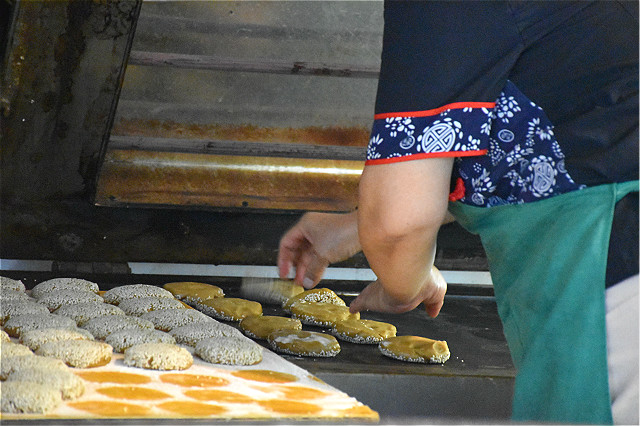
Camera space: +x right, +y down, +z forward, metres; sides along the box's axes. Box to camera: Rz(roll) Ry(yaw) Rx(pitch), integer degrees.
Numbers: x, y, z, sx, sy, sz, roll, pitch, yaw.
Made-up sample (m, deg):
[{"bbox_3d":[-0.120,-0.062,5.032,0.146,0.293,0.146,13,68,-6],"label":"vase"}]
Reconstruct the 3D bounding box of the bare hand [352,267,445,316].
[{"bbox_3d":[0.097,0.098,4.668,0.105,0.065,0.120,2,9,-27],"label":"bare hand"}]

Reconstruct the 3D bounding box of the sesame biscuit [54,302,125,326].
[{"bbox_3d":[-0.270,0.121,4.388,0.084,0.022,0.084,2,8,-23],"label":"sesame biscuit"}]

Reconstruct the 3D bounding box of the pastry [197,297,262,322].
[{"bbox_3d":[-0.112,0.119,4.593,0.083,0.018,0.083,2,8,-23],"label":"pastry"}]

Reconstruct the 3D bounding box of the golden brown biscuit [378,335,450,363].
[{"bbox_3d":[0.115,0.165,4.530,0.086,0.019,0.086,4,8,0],"label":"golden brown biscuit"}]

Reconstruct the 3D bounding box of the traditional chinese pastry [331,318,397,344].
[{"bbox_3d":[0.055,0.147,4.627,0.083,0.019,0.083,4,8,0],"label":"traditional chinese pastry"}]

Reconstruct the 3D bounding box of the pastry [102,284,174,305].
[{"bbox_3d":[-0.229,0.107,4.698,0.088,0.021,0.088,4,8,0],"label":"pastry"}]

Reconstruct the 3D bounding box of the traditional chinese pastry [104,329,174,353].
[{"bbox_3d":[-0.211,0.151,4.388,0.085,0.021,0.085,4,8,0],"label":"traditional chinese pastry"}]

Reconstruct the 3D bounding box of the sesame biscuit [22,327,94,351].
[{"bbox_3d":[-0.295,0.144,4.203,0.084,0.022,0.084,2,8,-23],"label":"sesame biscuit"}]

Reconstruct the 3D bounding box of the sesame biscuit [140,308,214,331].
[{"bbox_3d":[-0.173,0.132,4.542,0.088,0.021,0.088,4,8,0],"label":"sesame biscuit"}]

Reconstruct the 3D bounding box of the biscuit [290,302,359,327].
[{"bbox_3d":[0.006,0.126,4.628,0.085,0.018,0.085,5,8,-1],"label":"biscuit"}]

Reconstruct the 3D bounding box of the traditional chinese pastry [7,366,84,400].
[{"bbox_3d":[-0.289,0.180,3.934,0.083,0.022,0.083,2,8,-23],"label":"traditional chinese pastry"}]

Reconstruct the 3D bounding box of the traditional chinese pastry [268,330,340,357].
[{"bbox_3d":[-0.019,0.154,4.400,0.085,0.018,0.085,5,8,-1],"label":"traditional chinese pastry"}]

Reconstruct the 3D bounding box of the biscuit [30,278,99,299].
[{"bbox_3d":[-0.322,0.099,4.706,0.086,0.021,0.086,4,8,0],"label":"biscuit"}]

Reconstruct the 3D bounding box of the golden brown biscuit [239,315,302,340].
[{"bbox_3d":[-0.061,0.142,4.607,0.083,0.019,0.083,4,8,0],"label":"golden brown biscuit"}]

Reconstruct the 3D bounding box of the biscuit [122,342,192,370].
[{"bbox_3d":[-0.180,0.160,4.164,0.079,0.022,0.079,2,8,-23],"label":"biscuit"}]

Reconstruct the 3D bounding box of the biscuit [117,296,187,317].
[{"bbox_3d":[-0.208,0.120,4.615,0.086,0.021,0.086,4,8,0],"label":"biscuit"}]

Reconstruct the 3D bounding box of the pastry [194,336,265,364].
[{"bbox_3d":[-0.107,0.162,4.363,0.082,0.021,0.082,4,8,0],"label":"pastry"}]

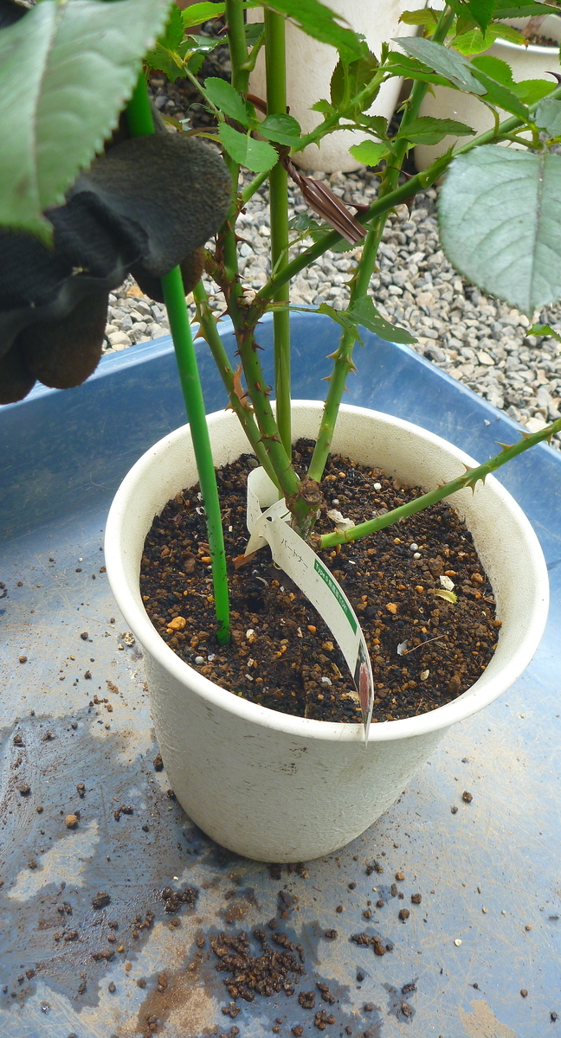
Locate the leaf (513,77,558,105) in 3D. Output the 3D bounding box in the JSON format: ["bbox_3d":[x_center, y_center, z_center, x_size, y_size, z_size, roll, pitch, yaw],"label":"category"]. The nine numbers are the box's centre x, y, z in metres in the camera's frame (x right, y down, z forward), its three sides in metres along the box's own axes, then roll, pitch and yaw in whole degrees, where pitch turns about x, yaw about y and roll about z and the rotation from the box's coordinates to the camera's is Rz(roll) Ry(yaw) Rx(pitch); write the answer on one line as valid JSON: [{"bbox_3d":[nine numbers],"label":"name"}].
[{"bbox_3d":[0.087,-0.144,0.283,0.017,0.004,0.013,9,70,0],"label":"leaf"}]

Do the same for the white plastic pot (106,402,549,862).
[{"bbox_3d":[0.013,0.082,0.501,0.222,0.217,0.222,5,47,-5],"label":"white plastic pot"}]

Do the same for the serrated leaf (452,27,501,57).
[{"bbox_3d":[0.065,-0.161,0.283,0.014,0.004,0.015,16,67,3],"label":"serrated leaf"}]

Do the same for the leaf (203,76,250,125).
[{"bbox_3d":[-0.017,-0.132,0.265,0.009,0.004,0.025,-31,74,-23],"label":"leaf"}]

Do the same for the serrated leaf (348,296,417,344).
[{"bbox_3d":[0.043,-0.083,0.352,0.031,0.006,0.019,27,53,1],"label":"serrated leaf"}]

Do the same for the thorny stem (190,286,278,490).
[{"bbox_3d":[-0.018,-0.057,0.378,0.013,0.111,0.012,-8,41,17],"label":"thorny stem"}]

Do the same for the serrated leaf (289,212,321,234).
[{"bbox_3d":[0.010,-0.121,0.344,0.014,0.004,0.011,5,55,-4],"label":"serrated leaf"}]

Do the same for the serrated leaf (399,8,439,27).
[{"bbox_3d":[0.051,-0.186,0.311,0.017,0.004,0.013,8,60,10],"label":"serrated leaf"}]

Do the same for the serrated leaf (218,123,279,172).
[{"bbox_3d":[-0.012,-0.133,0.300,0.022,0.004,0.022,18,59,-14],"label":"serrated leaf"}]

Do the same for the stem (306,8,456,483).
[{"bbox_3d":[0.035,-0.103,0.361,0.017,0.210,0.014,13,35,-3],"label":"stem"}]

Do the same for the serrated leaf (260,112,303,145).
[{"bbox_3d":[0.000,-0.122,0.263,0.014,0.004,0.011,9,73,0],"label":"serrated leaf"}]

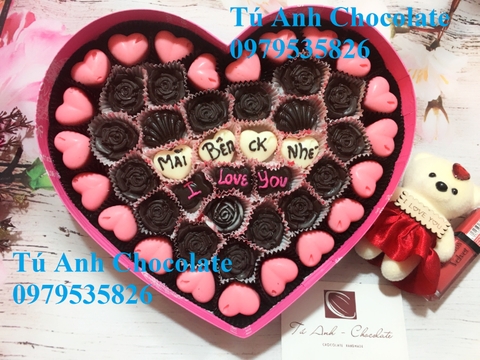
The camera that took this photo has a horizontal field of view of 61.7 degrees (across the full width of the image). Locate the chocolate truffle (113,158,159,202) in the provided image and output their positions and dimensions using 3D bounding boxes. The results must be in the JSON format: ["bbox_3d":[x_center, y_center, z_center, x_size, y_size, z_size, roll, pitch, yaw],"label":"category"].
[{"bbox_3d":[-0.075,0.000,0.286,0.030,0.016,0.030,0,84,-2],"label":"chocolate truffle"}]

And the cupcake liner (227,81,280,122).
[{"bbox_3d":[0.010,-0.059,0.318,0.041,0.020,0.035,0,82,-1],"label":"cupcake liner"}]

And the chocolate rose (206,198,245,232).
[{"bbox_3d":[-0.011,0.025,0.287,0.028,0.016,0.028,0,86,0],"label":"chocolate rose"}]

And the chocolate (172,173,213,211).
[{"bbox_3d":[-0.034,0.008,0.288,0.026,0.014,0.028,-41,83,-10],"label":"chocolate"}]

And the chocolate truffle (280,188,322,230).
[{"bbox_3d":[0.046,0.023,0.307,0.030,0.016,0.030,1,82,-1],"label":"chocolate truffle"}]

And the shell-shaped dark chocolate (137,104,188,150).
[{"bbox_3d":[-0.056,-0.038,0.291,0.033,0.019,0.032,0,86,0],"label":"shell-shaped dark chocolate"}]

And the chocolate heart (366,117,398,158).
[{"bbox_3d":[0.107,-0.032,0.304,0.025,0.014,0.028,11,78,0],"label":"chocolate heart"}]

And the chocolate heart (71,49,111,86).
[{"bbox_3d":[-0.113,-0.085,0.304,0.028,0.014,0.025,-43,83,-10],"label":"chocolate heart"}]

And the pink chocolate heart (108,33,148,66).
[{"bbox_3d":[-0.084,-0.098,0.299,0.029,0.013,0.025,-6,84,-2],"label":"pink chocolate heart"}]

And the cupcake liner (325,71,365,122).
[{"bbox_3d":[0.082,-0.064,0.319,0.036,0.020,0.041,2,82,0],"label":"cupcake liner"}]

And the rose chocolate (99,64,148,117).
[{"bbox_3d":[-0.087,-0.067,0.302,0.035,0.020,0.035,-3,78,-3],"label":"rose chocolate"}]

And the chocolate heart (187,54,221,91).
[{"bbox_3d":[-0.027,-0.081,0.299,0.025,0.013,0.029,-8,85,-3],"label":"chocolate heart"}]

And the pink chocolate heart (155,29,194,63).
[{"bbox_3d":[-0.056,-0.106,0.327,0.031,0.013,0.029,17,82,2],"label":"pink chocolate heart"}]

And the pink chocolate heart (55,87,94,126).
[{"bbox_3d":[-0.121,-0.054,0.296,0.025,0.013,0.029,17,86,1],"label":"pink chocolate heart"}]

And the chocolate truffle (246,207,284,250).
[{"bbox_3d":[0.018,0.035,0.287,0.028,0.016,0.029,0,86,0],"label":"chocolate truffle"}]

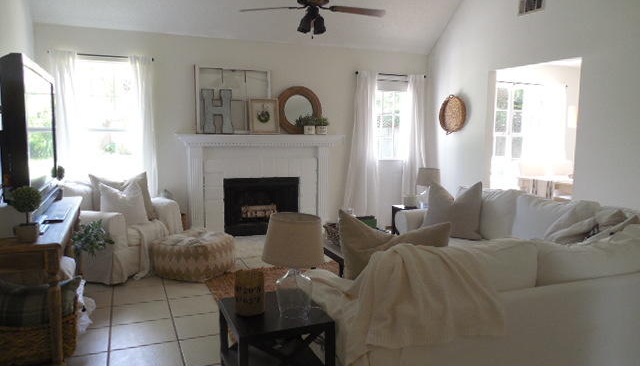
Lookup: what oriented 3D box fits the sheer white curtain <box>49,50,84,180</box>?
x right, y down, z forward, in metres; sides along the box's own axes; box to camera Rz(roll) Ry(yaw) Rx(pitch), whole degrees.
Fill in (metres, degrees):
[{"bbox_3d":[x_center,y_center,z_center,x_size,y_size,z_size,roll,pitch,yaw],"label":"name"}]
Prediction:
[{"bbox_3d":[-2.587,-0.267,4.789,0.300,2.158,0.110,-2,6,-23],"label":"sheer white curtain"}]

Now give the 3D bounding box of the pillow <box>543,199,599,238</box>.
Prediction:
[{"bbox_3d":[1.638,0.270,3.010,0.160,0.430,0.430,35,5,-3],"label":"pillow"}]

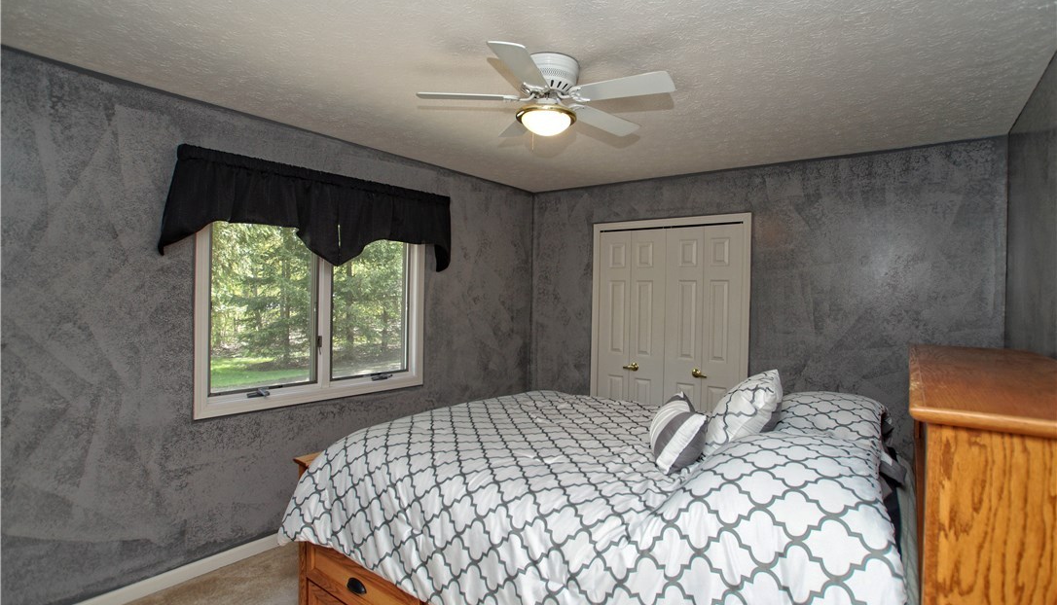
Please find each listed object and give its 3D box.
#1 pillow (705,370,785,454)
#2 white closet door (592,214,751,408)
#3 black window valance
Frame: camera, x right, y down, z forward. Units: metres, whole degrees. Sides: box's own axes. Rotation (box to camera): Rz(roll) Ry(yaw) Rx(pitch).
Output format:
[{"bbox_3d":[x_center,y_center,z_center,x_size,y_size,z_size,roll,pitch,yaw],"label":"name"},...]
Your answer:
[{"bbox_3d":[1.029,0.511,2.210,0.160,0.400,0.400,41,25,16],"label":"pillow"},{"bbox_3d":[1.068,0.397,3.705,1.220,2.100,0.070,1,1,31],"label":"white closet door"},{"bbox_3d":[-1.167,-0.482,2.861,0.120,0.540,1.690,1,1,42],"label":"black window valance"}]

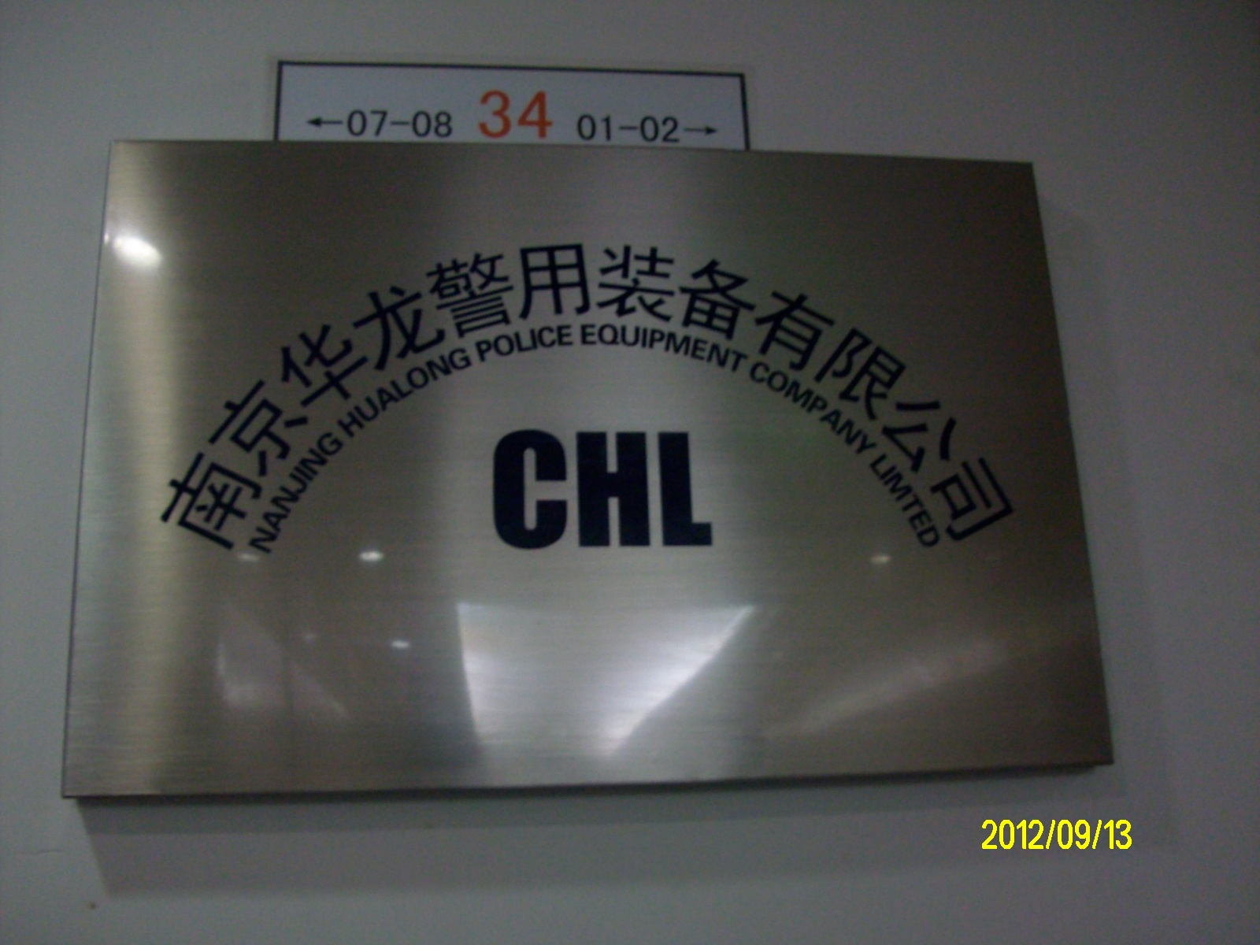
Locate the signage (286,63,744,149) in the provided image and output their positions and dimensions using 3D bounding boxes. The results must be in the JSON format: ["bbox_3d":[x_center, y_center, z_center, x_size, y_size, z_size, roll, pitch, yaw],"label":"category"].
[{"bbox_3d":[-0.076,-0.242,0.831,0.318,0.073,0.010,0,-15,-6],"label":"signage"}]

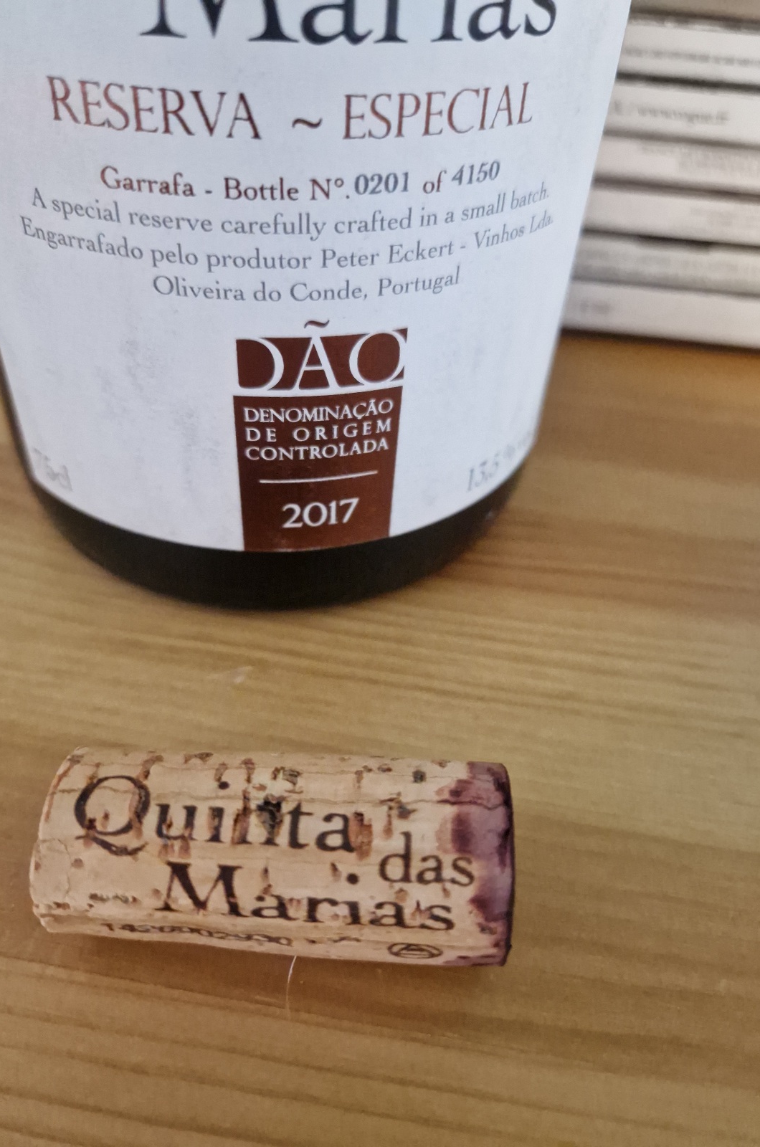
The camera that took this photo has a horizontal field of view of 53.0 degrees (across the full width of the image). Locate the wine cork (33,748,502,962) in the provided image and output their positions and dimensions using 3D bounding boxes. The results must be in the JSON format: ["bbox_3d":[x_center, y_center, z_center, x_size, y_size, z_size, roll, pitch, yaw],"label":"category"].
[{"bbox_3d":[-0.011,0.030,0.084,0.047,0.021,0.021,4,42,0],"label":"wine cork"}]

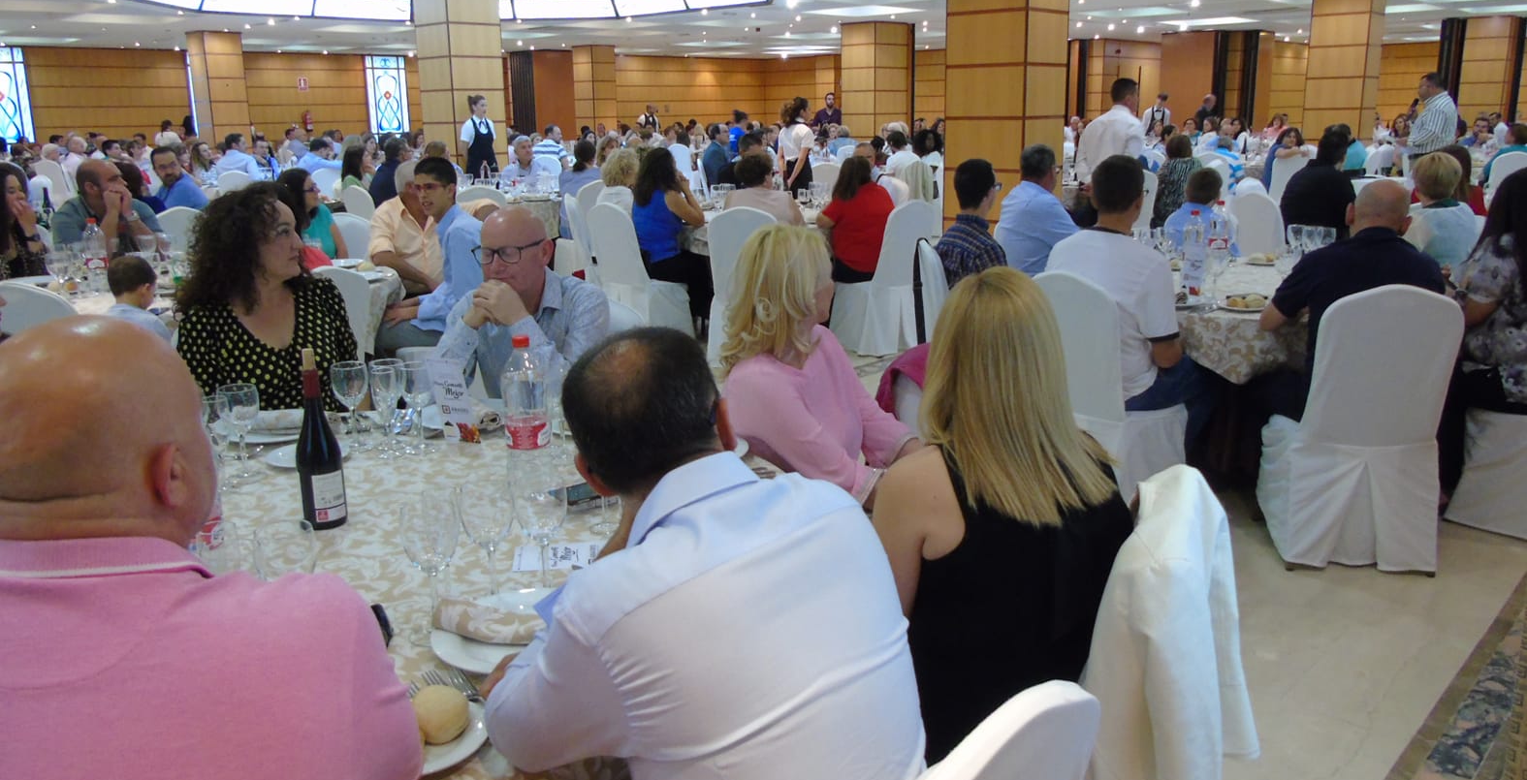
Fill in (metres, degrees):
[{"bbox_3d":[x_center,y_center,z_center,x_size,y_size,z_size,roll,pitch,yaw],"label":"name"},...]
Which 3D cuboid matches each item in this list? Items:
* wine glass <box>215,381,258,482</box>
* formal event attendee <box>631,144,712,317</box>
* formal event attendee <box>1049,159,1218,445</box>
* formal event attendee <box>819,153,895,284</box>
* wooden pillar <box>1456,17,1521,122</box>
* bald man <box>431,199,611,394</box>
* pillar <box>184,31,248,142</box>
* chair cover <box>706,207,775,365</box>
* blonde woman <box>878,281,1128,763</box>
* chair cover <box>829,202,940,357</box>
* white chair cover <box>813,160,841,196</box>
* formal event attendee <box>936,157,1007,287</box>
[{"bbox_3d":[-1.109,0.093,2.349,0.088,0.198,0.088,-1,14,0],"label":"wine glass"},{"bbox_3d":[-0.539,-0.993,7.426,0.460,1.282,0.780,13,20,43],"label":"formal event attendee"},{"bbox_3d":[1.461,-0.270,4.417,0.770,1.314,0.500,-14,19,-40],"label":"formal event attendee"},{"bbox_3d":[0.571,-0.877,7.103,0.540,1.220,0.720,-12,18,-39],"label":"formal event attendee"},{"bbox_3d":[15.509,-6.399,23.762,0.780,3.070,0.780,13,20,42],"label":"wooden pillar"},{"bbox_3d":[-0.639,0.059,3.353,0.560,1.270,0.750,4,15,17],"label":"bald man"},{"bbox_3d":[-8.824,-4.357,18.124,0.640,2.896,0.640,12,19,41],"label":"pillar"},{"bbox_3d":[-0.068,-0.674,6.906,0.470,0.960,0.550,3,15,14],"label":"chair cover"},{"bbox_3d":[0.356,0.379,2.084,0.480,1.255,0.750,-7,16,-21],"label":"blonde woman"},{"bbox_3d":[0.764,-0.760,7.195,0.470,0.960,0.550,-10,17,-33],"label":"chair cover"},{"bbox_3d":[0.721,-2.138,12.664,0.460,0.950,0.530,-1,14,0],"label":"white chair cover"},{"bbox_3d":[1.117,-0.457,5.253,0.750,1.269,0.480,-6,15,-17],"label":"formal event attendee"}]

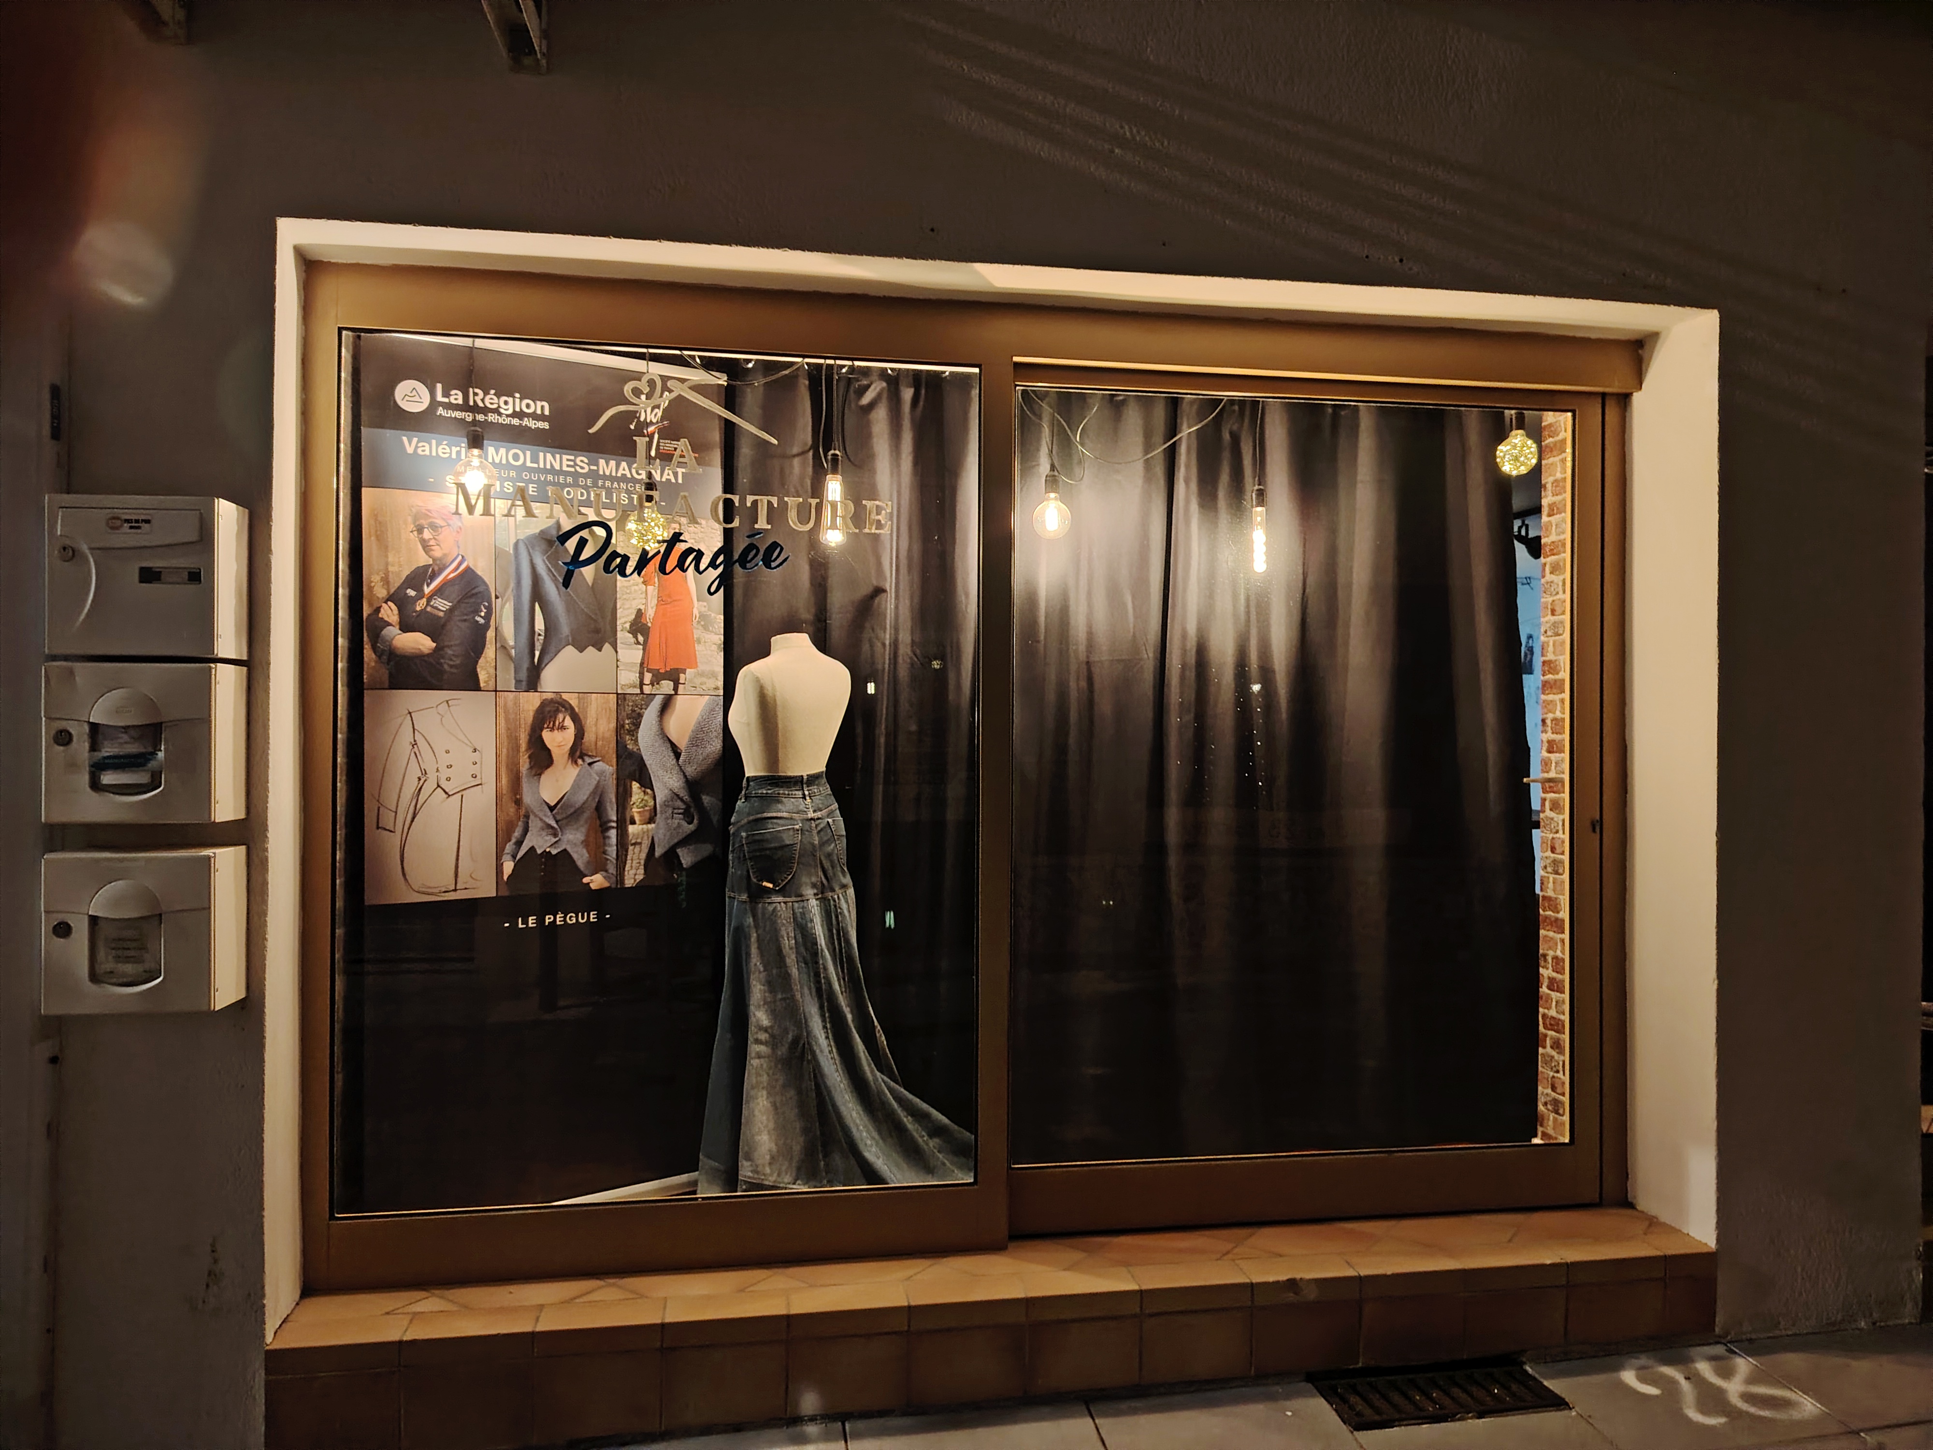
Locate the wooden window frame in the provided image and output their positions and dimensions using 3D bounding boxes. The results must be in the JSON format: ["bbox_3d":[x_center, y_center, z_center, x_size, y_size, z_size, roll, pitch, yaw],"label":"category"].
[{"bbox_3d":[0.141,0.125,3.108,3.087,2.147,0.140,0,0,-10],"label":"wooden window frame"}]

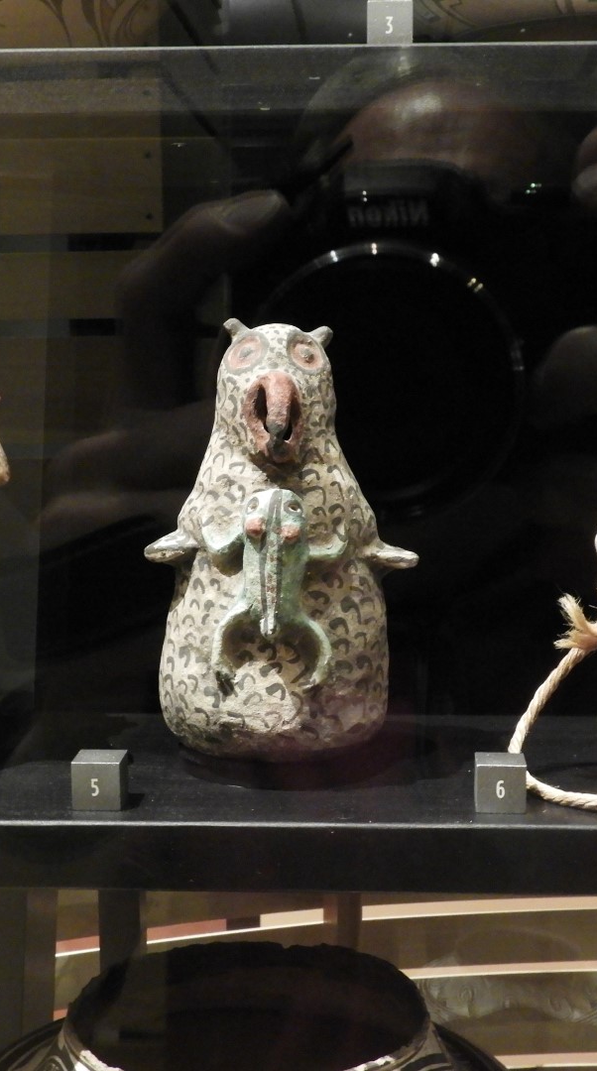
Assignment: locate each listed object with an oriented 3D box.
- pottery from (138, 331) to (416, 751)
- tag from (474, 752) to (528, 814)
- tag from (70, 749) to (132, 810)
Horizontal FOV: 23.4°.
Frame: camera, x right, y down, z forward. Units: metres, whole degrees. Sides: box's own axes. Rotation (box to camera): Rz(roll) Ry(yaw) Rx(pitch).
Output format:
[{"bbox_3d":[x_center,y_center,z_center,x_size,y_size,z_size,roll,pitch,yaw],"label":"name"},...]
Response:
[{"bbox_3d":[-0.008,0.002,0.654,0.123,0.195,0.114,0,7,0],"label":"pottery"},{"bbox_3d":[0.084,0.103,0.601,0.020,0.020,0.020,0,7,5],"label":"tag"},{"bbox_3d":[-0.083,0.103,0.608,0.020,0.020,0.020,0,7,3],"label":"tag"}]

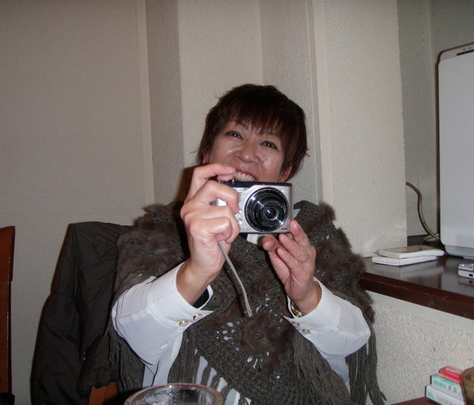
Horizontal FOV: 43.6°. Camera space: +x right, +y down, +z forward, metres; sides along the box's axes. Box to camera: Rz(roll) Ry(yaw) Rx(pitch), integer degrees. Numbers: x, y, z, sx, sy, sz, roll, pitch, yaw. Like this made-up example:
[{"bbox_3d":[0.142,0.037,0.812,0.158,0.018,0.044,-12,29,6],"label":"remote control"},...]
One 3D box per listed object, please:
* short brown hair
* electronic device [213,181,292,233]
[{"bbox_3d":[0.030,-0.129,1.085,0.190,0.188,0.210,15,1,-3],"label":"short brown hair"},{"bbox_3d":[0.019,0.009,0.733,0.102,0.060,0.050,1,10,-10],"label":"electronic device"}]

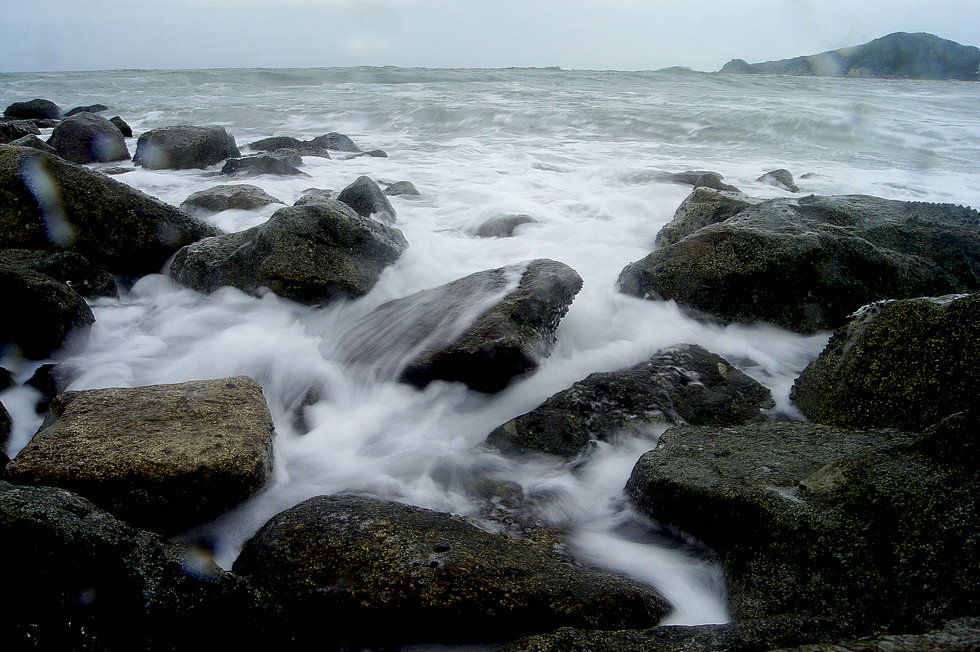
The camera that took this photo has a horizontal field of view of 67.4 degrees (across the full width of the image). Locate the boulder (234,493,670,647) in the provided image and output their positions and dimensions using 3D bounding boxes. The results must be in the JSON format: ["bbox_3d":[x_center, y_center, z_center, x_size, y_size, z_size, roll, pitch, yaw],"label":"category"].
[{"bbox_3d":[-0.100,0.851,2.538,1.420,0.430,0.660,-3,19,-9],"label":"boulder"}]

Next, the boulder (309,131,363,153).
[{"bbox_3d":[-3.540,-4.210,16.753,1.129,0.465,0.847,0,19,0],"label":"boulder"}]

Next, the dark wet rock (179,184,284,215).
[{"bbox_3d":[-3.478,-1.717,9.936,1.305,0.326,0.978,0,19,0],"label":"dark wet rock"}]

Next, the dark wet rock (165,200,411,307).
[{"bbox_3d":[-1.720,-0.665,6.331,1.950,0.750,1.300,5,20,14],"label":"dark wet rock"}]

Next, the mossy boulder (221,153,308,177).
[{"bbox_3d":[-3.920,-2.806,12.786,1.450,0.450,0.900,0,19,0],"label":"mossy boulder"}]

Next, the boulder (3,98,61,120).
[{"bbox_3d":[-14.713,-6.956,23.594,1.516,0.666,1.137,0,19,0],"label":"boulder"}]

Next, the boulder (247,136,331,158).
[{"bbox_3d":[-4.290,-3.816,15.691,1.697,0.418,1.103,0,19,0],"label":"boulder"}]

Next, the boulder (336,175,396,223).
[{"bbox_3d":[-1.460,-1.391,8.567,0.680,0.660,0.620,0,19,0],"label":"boulder"}]

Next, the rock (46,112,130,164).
[{"bbox_3d":[-8.157,-3.822,14.966,1.378,1.004,1.171,0,19,0],"label":"rock"}]

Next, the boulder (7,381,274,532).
[{"bbox_3d":[-1.480,0.636,3.291,1.030,0.480,0.920,-3,19,-8],"label":"boulder"}]

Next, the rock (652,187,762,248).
[{"bbox_3d":[2.300,-1.134,7.809,1.120,0.670,1.000,0,19,0],"label":"rock"}]

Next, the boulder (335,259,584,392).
[{"bbox_3d":[-0.183,-0.036,4.638,1.442,0.625,0.937,-7,20,-19],"label":"boulder"}]

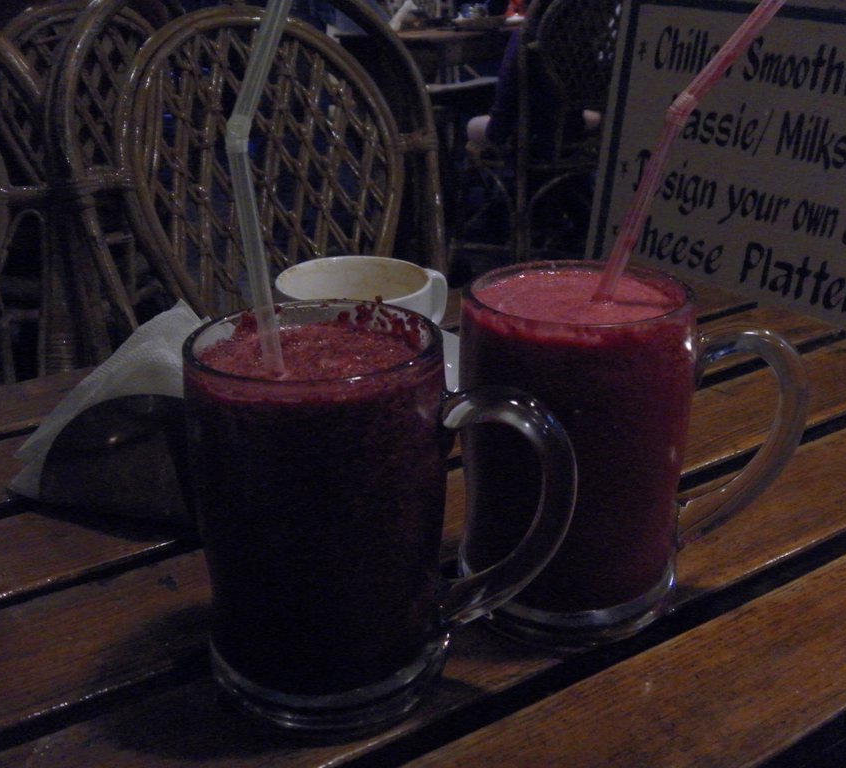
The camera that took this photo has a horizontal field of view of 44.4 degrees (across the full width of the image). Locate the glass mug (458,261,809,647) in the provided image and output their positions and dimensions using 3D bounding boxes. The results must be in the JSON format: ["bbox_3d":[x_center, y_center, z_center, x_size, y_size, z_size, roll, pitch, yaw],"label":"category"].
[{"bbox_3d":[0.080,0.024,0.394,0.128,0.123,0.083,1,22,6],"label":"glass mug"}]

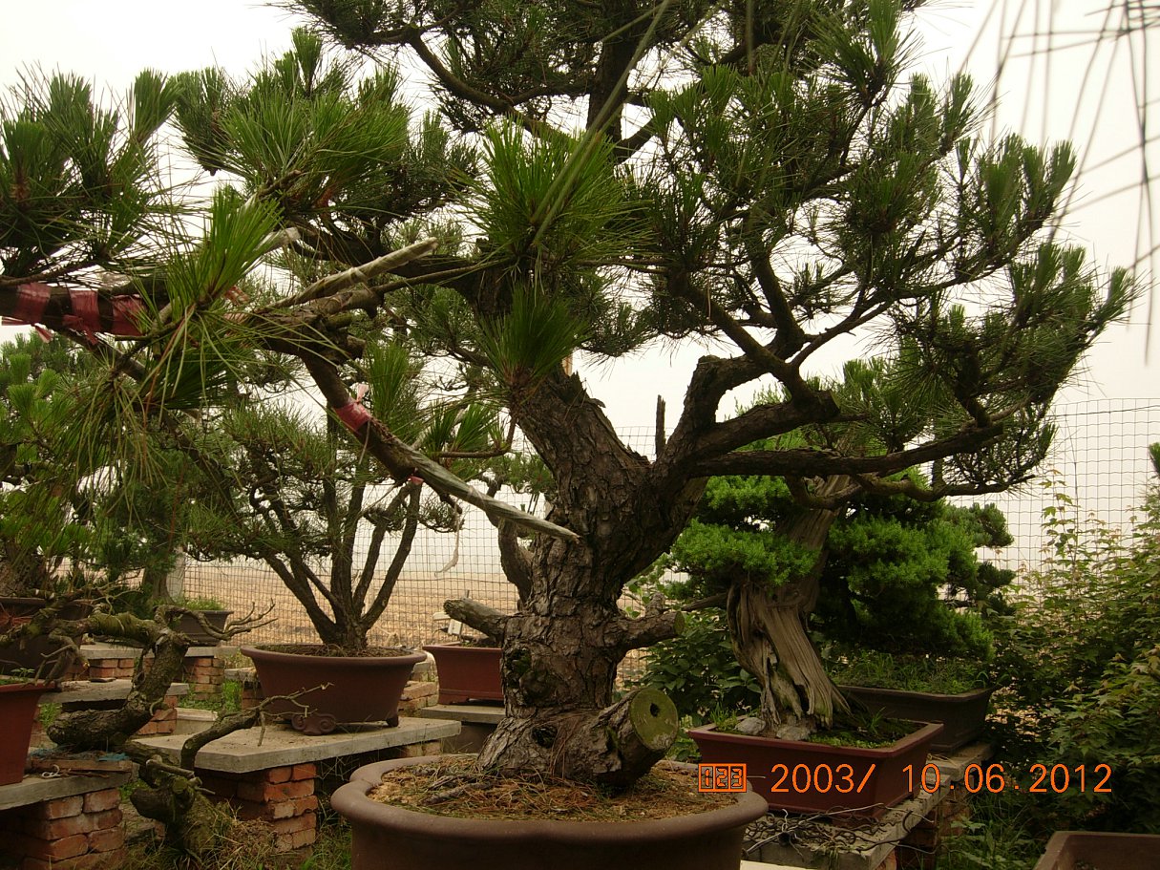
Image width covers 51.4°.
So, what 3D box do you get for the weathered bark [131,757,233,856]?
[{"bbox_3d":[-1.251,1.173,3.800,0.290,0.290,0.270,0,-6,0],"label":"weathered bark"}]

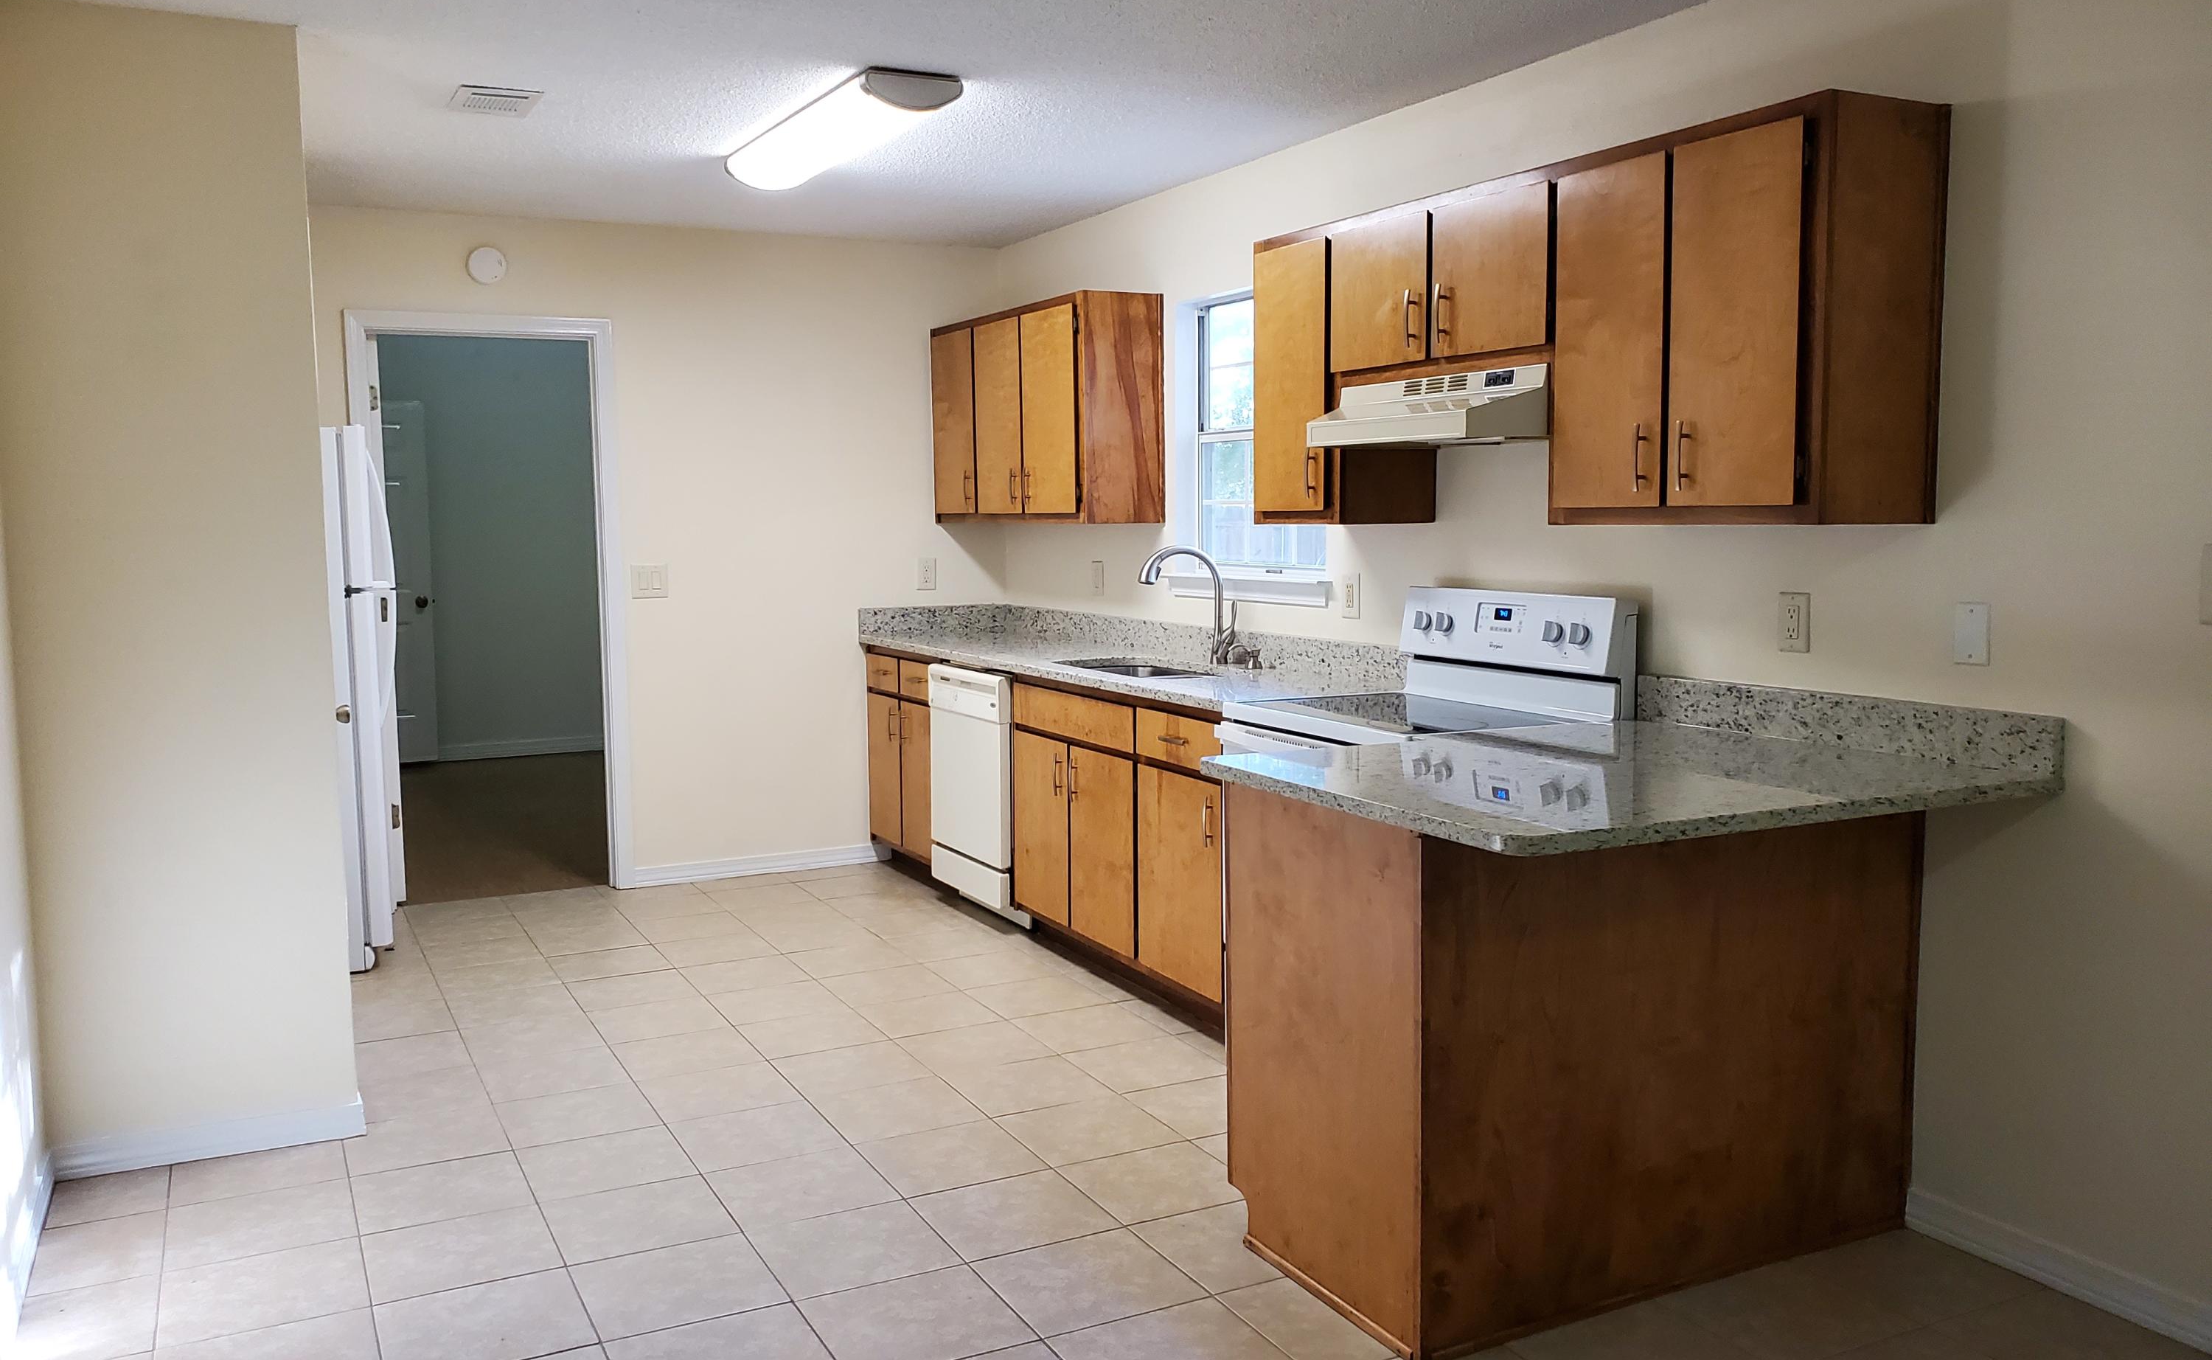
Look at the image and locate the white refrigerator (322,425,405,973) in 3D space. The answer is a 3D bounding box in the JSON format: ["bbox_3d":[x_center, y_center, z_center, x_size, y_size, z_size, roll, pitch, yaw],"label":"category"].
[{"bbox_3d":[-2.682,0.067,5.209,0.750,1.670,0.730,-3,6,-28],"label":"white refrigerator"}]

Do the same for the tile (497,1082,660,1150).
[{"bbox_3d":[-1.234,1.022,3.892,0.330,0.012,0.330,-3,6,-27],"label":"tile"}]

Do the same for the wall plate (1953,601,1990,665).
[{"bbox_3d":[1.580,-0.084,3.034,0.006,0.114,0.070,-3,6,-28],"label":"wall plate"}]

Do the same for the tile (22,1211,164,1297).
[{"bbox_3d":[-1.930,1.102,3.196,0.215,0.010,0.331,-3,6,-27],"label":"tile"}]

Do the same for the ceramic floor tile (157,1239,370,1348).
[{"bbox_3d":[-1.520,1.105,3.002,0.330,0.012,0.330,-3,6,-27],"label":"ceramic floor tile"}]

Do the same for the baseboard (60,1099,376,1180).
[{"bbox_3d":[-1.942,1.007,3.617,0.610,0.080,0.015,-3,6,-28],"label":"baseboard"}]

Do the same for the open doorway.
[{"bbox_3d":[-2.197,-0.231,5.987,0.890,2.110,0.130,-3,6,-28],"label":"open doorway"}]

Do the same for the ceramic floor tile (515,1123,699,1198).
[{"bbox_3d":[-1.090,1.054,3.629,0.331,0.010,0.331,-3,6,-27],"label":"ceramic floor tile"}]

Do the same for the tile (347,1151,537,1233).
[{"bbox_3d":[-1.377,1.063,3.447,0.330,0.012,0.330,-3,6,-27],"label":"tile"}]

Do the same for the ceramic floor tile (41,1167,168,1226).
[{"bbox_3d":[-2.041,1.062,3.409,0.215,0.012,0.263,-3,6,-27],"label":"ceramic floor tile"}]

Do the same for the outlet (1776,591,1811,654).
[{"bbox_3d":[1.408,-0.117,3.412,0.010,0.124,0.080,-3,6,-27],"label":"outlet"}]

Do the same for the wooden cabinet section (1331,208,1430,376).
[{"bbox_3d":[0.666,-0.938,4.052,0.040,0.341,0.379,-3,6,-28],"label":"wooden cabinet section"}]

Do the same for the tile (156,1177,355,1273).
[{"bbox_3d":[-1.682,1.086,3.315,0.330,0.010,0.330,-3,6,-27],"label":"tile"}]

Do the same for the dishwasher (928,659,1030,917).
[{"bbox_3d":[-0.201,0.400,5.764,0.630,0.870,0.610,-3,6,-27],"label":"dishwasher"}]

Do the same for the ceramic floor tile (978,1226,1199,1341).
[{"bbox_3d":[-0.032,1.093,3.015,0.328,0.012,0.325,-3,6,-27],"label":"ceramic floor tile"}]

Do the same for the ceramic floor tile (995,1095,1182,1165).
[{"bbox_3d":[-0.038,1.023,3.745,0.328,0.012,0.325,-3,6,-27],"label":"ceramic floor tile"}]

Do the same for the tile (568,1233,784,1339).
[{"bbox_3d":[-0.782,1.107,3.033,0.330,0.010,0.330,-3,6,-27],"label":"tile"}]

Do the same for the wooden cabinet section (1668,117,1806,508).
[{"bbox_3d":[1.175,-0.671,3.111,0.040,0.686,0.298,-3,6,-28],"label":"wooden cabinet section"}]

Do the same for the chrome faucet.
[{"bbox_3d":[0.254,-0.228,5.126,0.300,0.375,0.140,-2,6,-20],"label":"chrome faucet"}]

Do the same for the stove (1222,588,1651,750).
[{"bbox_3d":[0.733,0.399,3.996,0.690,1.195,0.760,-3,6,-27],"label":"stove"}]

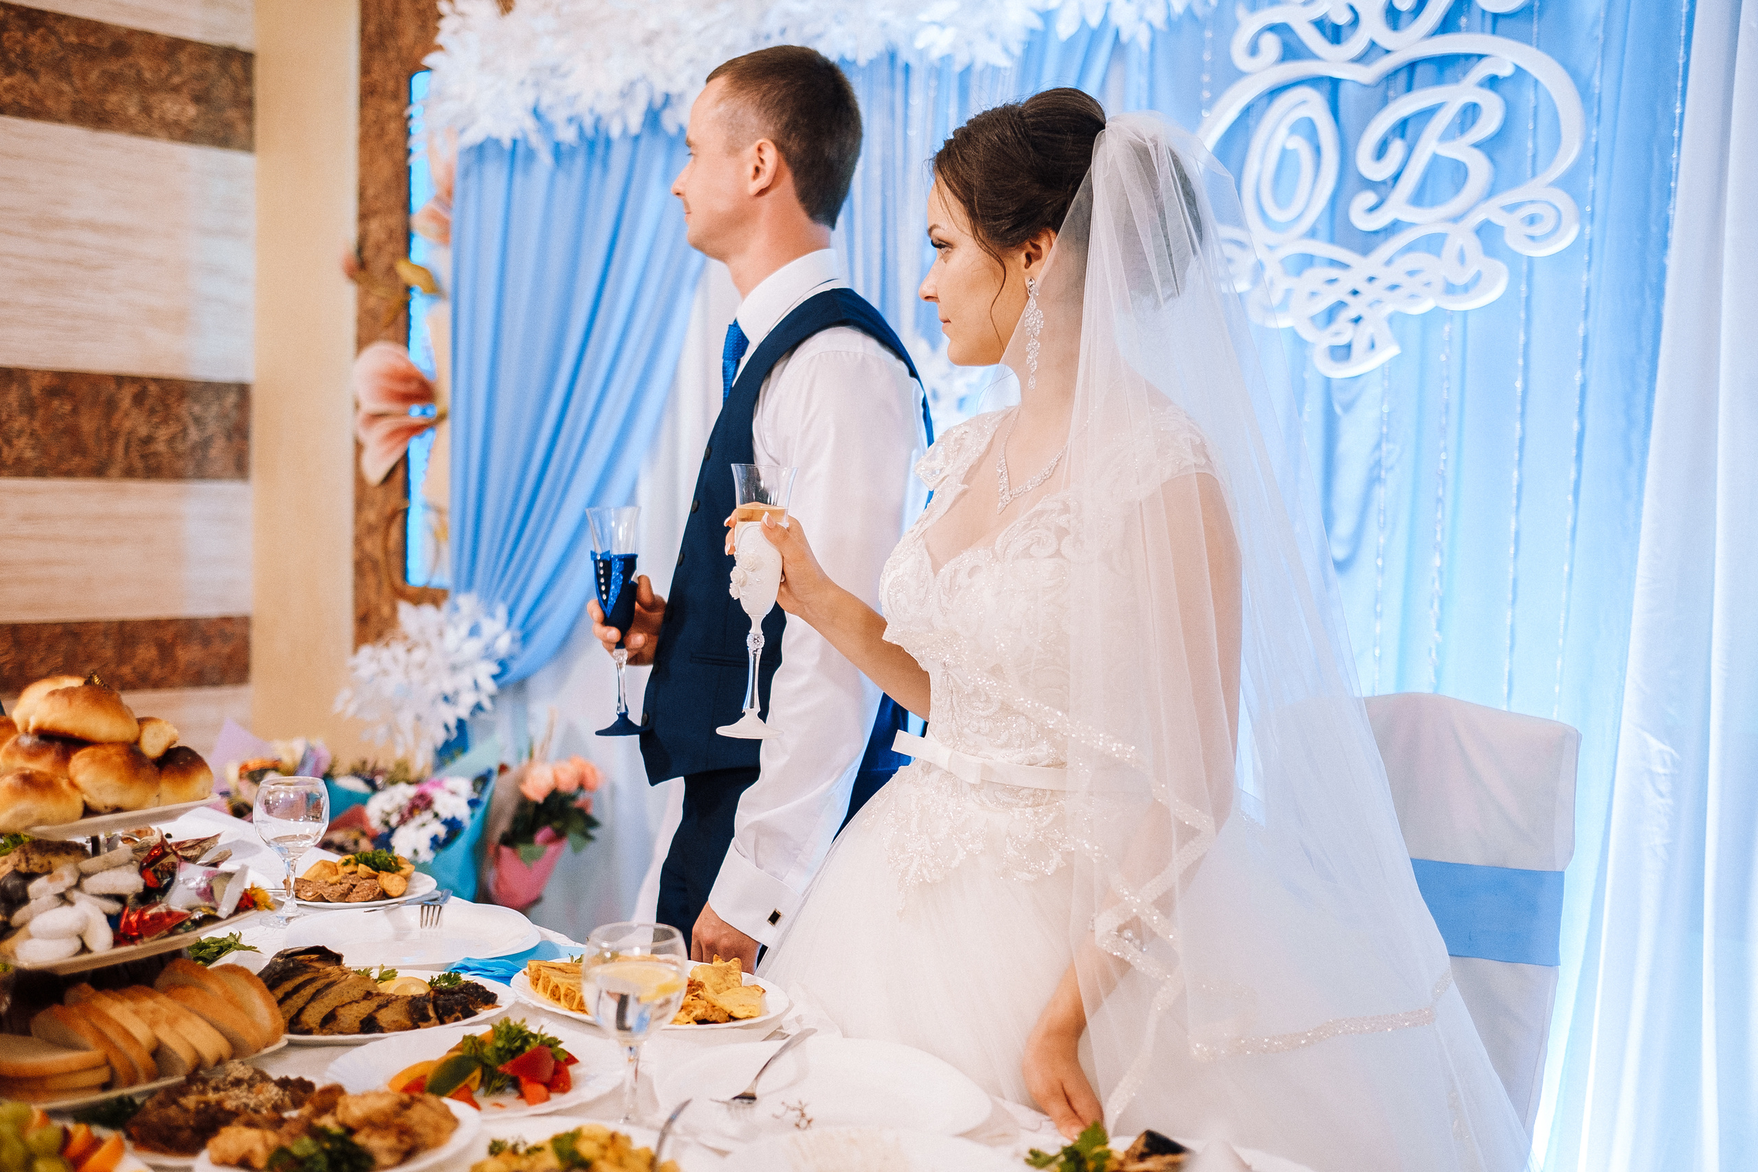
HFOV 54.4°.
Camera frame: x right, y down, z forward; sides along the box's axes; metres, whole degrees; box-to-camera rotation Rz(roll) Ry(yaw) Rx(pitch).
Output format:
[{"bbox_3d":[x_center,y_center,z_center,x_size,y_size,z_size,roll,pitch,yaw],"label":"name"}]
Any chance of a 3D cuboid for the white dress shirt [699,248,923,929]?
[{"bbox_3d":[-0.102,-0.012,1.949,0.330,0.750,0.500,1,4,-15],"label":"white dress shirt"}]

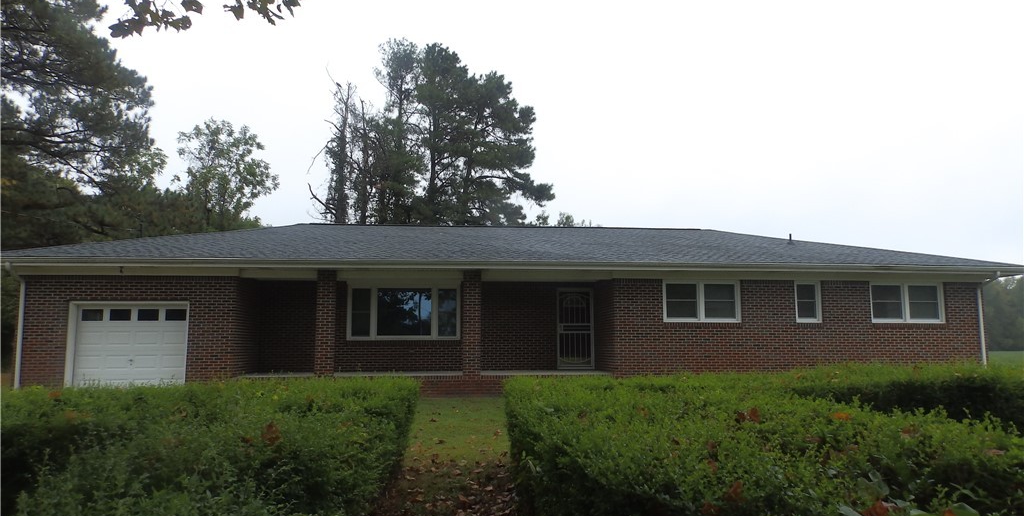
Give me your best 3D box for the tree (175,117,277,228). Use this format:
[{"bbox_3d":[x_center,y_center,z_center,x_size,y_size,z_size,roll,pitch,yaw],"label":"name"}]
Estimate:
[{"bbox_3d":[-15.569,-1.021,35.362,5.589,13.544,5.589,0,-7,0],"label":"tree"}]

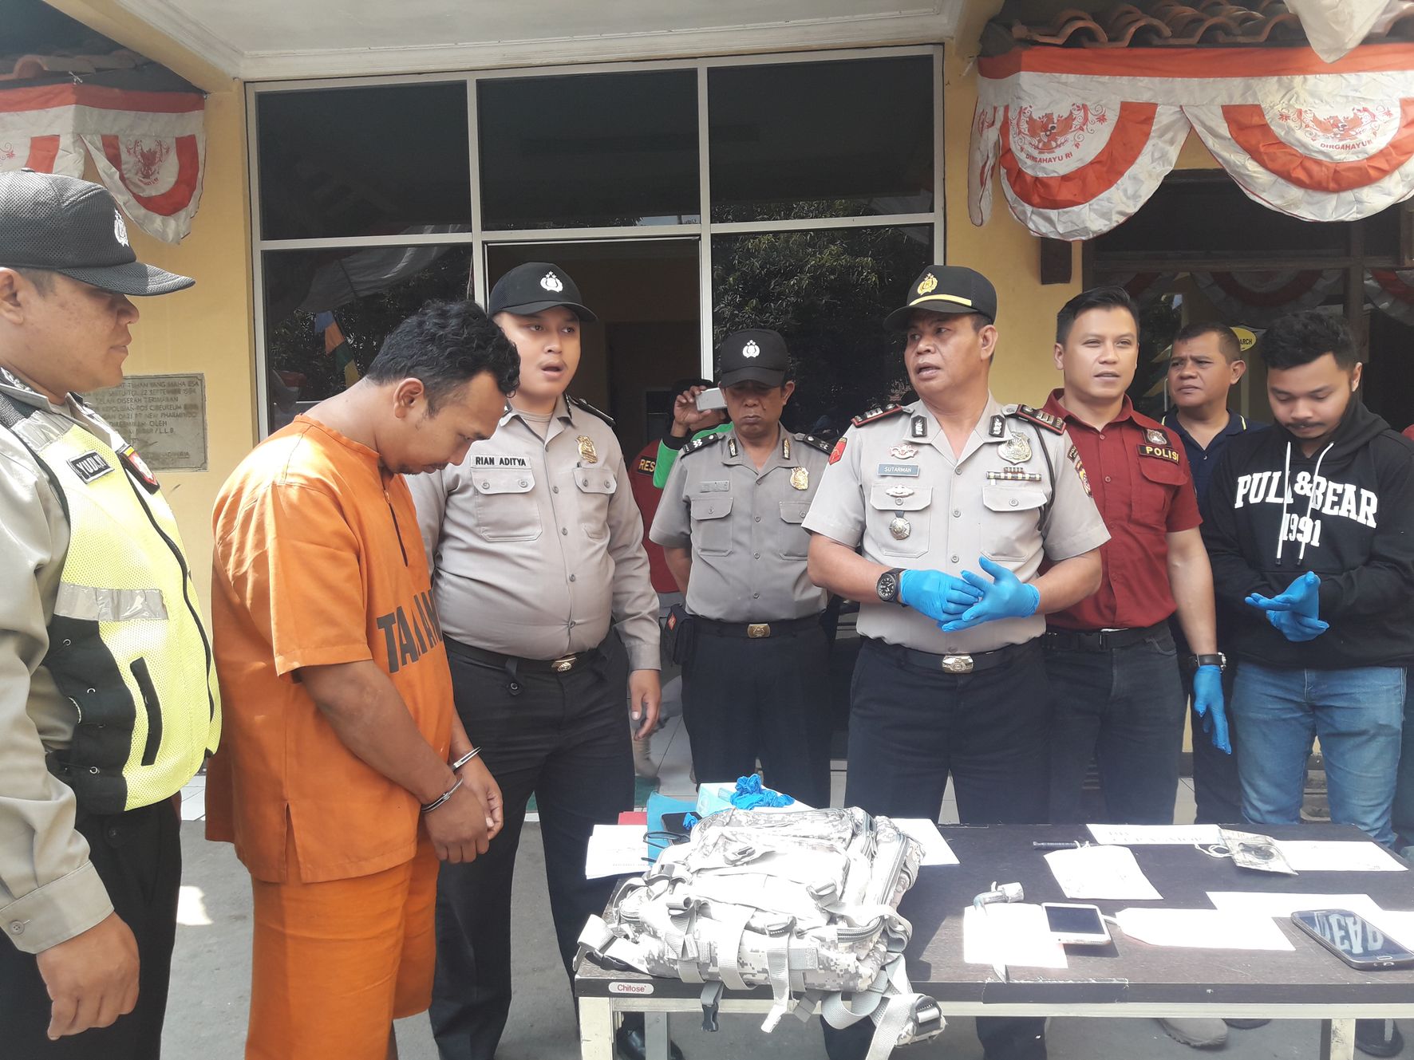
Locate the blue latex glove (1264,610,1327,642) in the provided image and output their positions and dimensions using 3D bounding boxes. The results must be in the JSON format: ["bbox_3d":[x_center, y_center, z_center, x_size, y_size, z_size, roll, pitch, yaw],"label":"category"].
[{"bbox_3d":[1.279,0.207,2.483,0.145,0.075,0.110,0,4,16],"label":"blue latex glove"}]

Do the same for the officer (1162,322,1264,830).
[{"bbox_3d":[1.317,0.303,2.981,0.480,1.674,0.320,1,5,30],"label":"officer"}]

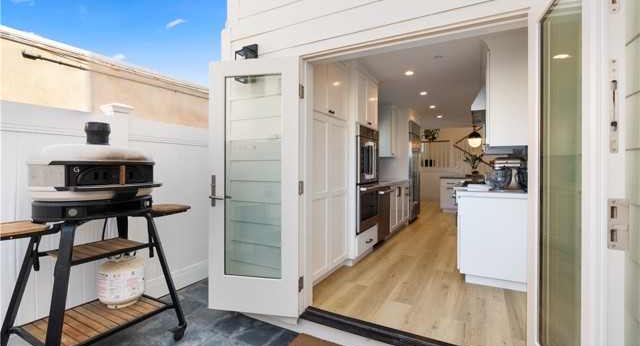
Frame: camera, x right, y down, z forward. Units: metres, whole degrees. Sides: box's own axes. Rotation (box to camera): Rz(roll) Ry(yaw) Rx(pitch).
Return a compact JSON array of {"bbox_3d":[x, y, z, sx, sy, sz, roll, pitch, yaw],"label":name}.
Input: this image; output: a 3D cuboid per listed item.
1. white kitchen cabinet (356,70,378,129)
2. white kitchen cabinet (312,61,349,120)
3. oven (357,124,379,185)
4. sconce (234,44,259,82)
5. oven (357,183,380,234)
[{"bbox_3d":[0.370,-0.928,3.826,0.600,0.650,0.800,1,1,29],"label":"white kitchen cabinet"},{"bbox_3d":[-0.130,-0.919,3.108,0.520,0.650,0.920,1,1,29],"label":"white kitchen cabinet"},{"bbox_3d":[0.400,-0.212,3.811,0.610,0.690,0.760,1,1,29],"label":"oven"},{"bbox_3d":[-0.662,-0.952,2.508,0.170,0.370,0.170,1,1,28],"label":"sconce"},{"bbox_3d":[0.400,0.427,3.823,0.620,0.570,0.760,1,1,29],"label":"oven"}]

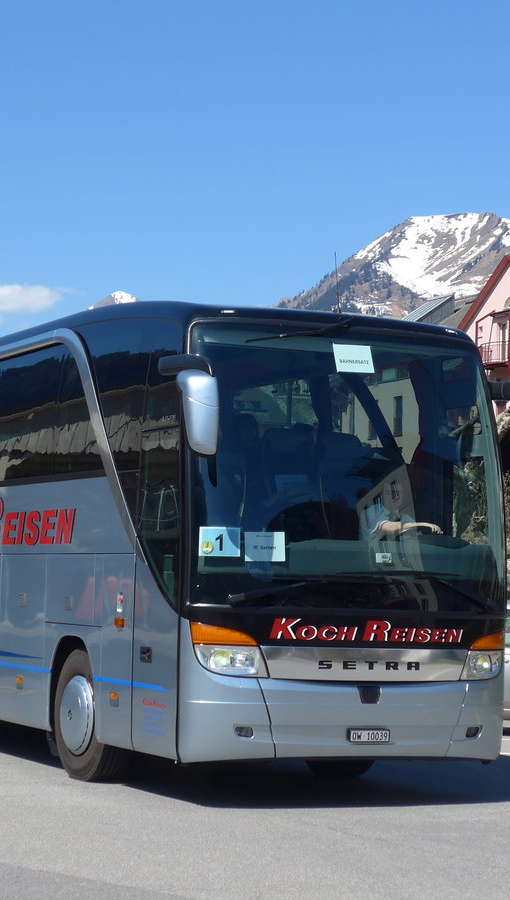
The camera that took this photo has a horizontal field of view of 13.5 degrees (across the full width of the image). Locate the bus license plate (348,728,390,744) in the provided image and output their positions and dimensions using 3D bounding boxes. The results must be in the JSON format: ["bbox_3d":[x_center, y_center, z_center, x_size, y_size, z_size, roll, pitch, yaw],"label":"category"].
[{"bbox_3d":[0.795,1.990,14.929,0.310,0.090,0.020,3,-4,-24],"label":"bus license plate"}]

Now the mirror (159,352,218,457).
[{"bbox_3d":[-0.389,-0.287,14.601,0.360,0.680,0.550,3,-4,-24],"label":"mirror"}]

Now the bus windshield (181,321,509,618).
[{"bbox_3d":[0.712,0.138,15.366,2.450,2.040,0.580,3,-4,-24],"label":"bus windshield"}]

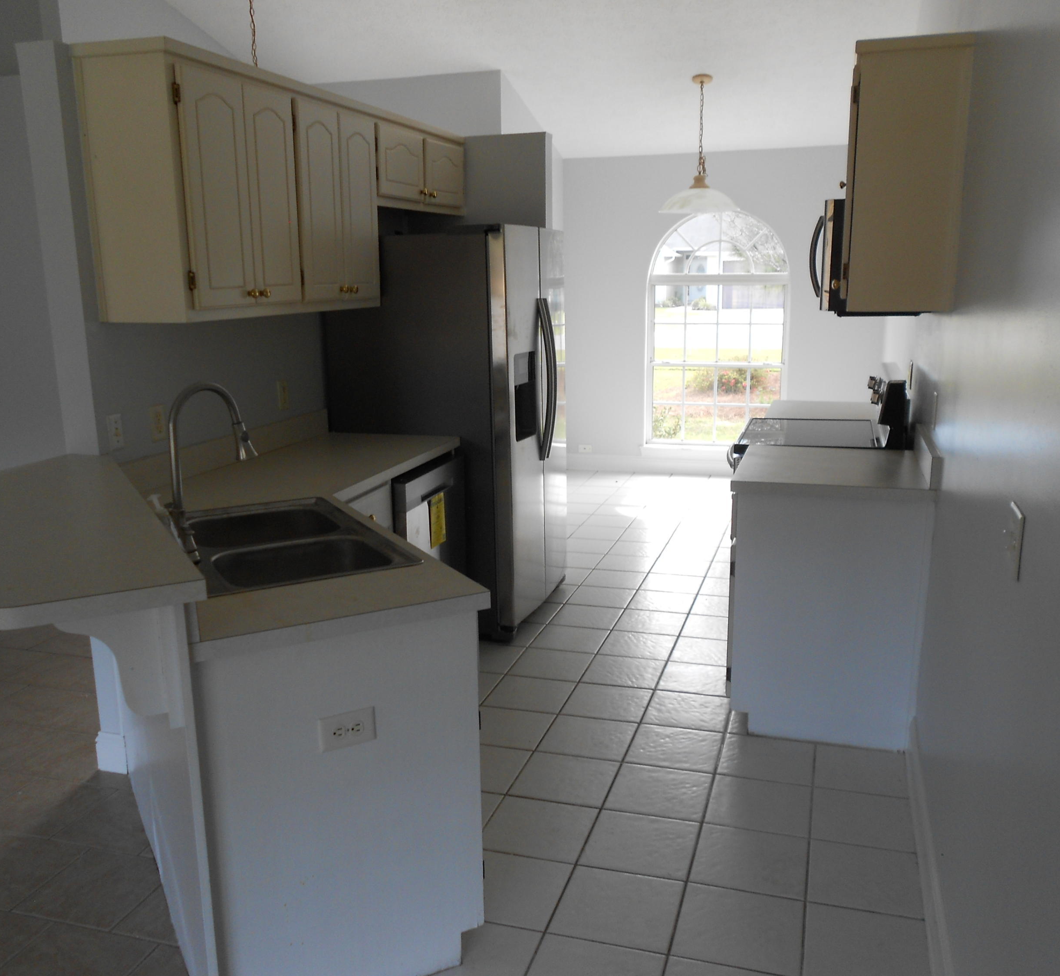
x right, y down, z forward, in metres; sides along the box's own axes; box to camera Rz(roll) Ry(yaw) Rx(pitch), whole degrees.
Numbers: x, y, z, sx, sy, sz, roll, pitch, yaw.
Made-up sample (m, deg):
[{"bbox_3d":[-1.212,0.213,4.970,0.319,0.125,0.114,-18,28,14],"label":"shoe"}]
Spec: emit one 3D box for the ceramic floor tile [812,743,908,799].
[{"bbox_3d":[1.075,0.920,3.166,0.285,0.010,0.297,3,13,17],"label":"ceramic floor tile"}]

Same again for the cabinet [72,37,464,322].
[{"bbox_3d":[-0.825,-1.118,3.931,0.338,0.795,2.268,3,13,18],"label":"cabinet"}]

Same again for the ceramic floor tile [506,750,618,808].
[{"bbox_3d":[0.117,0.943,3.163,0.297,0.010,0.294,3,13,17],"label":"ceramic floor tile"}]

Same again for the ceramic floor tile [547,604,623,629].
[{"bbox_3d":[0.274,0.616,4.641,0.300,0.010,0.297,3,13,17],"label":"ceramic floor tile"}]

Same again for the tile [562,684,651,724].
[{"bbox_3d":[0.302,0.827,3.767,0.301,0.011,0.301,3,12,17],"label":"tile"}]

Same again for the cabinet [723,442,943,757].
[{"bbox_3d":[1.116,0.326,3.669,0.653,0.984,0.779,3,12,17],"label":"cabinet"}]

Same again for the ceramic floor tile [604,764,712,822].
[{"bbox_3d":[0.414,0.971,3.116,0.303,0.010,0.303,3,13,17],"label":"ceramic floor tile"}]

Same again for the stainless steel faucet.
[{"bbox_3d":[-0.822,-0.055,2.539,0.250,0.435,0.200,-7,13,-27],"label":"stainless steel faucet"}]

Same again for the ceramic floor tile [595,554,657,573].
[{"bbox_3d":[0.543,0.428,5.475,0.300,0.010,0.297,3,13,17],"label":"ceramic floor tile"}]

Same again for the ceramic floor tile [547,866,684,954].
[{"bbox_3d":[0.229,1.081,2.512,0.300,0.010,0.297,3,13,17],"label":"ceramic floor tile"}]

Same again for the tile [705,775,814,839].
[{"bbox_3d":[0.706,0.980,3.012,0.301,0.011,0.301,3,12,17],"label":"tile"}]

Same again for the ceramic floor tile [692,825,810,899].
[{"bbox_3d":[0.619,1.048,2.738,0.303,0.010,0.303,3,13,17],"label":"ceramic floor tile"}]

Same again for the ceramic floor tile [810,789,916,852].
[{"bbox_3d":[1.001,1.000,2.937,0.295,0.010,0.303,3,13,17],"label":"ceramic floor tile"}]

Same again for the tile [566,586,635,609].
[{"bbox_3d":[0.364,0.553,4.919,0.300,0.010,0.297,3,13,17],"label":"tile"}]

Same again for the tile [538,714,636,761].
[{"bbox_3d":[0.206,0.879,3.438,0.300,0.010,0.297,3,13,17],"label":"tile"}]

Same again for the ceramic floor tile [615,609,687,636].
[{"bbox_3d":[0.575,0.643,4.649,0.303,0.010,0.303,3,13,17],"label":"ceramic floor tile"}]

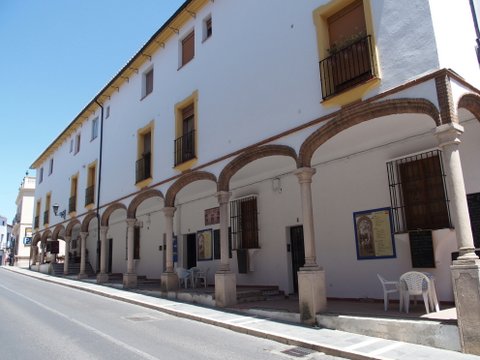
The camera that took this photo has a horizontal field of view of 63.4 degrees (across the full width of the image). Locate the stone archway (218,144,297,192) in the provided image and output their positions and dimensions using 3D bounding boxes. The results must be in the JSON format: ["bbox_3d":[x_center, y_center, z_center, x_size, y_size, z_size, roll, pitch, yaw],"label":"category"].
[{"bbox_3d":[0.476,-0.392,10.496,0.325,0.936,3.289,8,-16,-37],"label":"stone archway"}]

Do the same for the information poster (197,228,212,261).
[{"bbox_3d":[-1.458,2.747,16.286,0.057,1.278,1.122,7,-15,-37],"label":"information poster"}]

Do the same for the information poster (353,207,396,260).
[{"bbox_3d":[3.476,1.415,10.116,0.057,1.257,1.108,7,-15,-37],"label":"information poster"}]

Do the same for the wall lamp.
[{"bbox_3d":[-11.670,2.045,25.058,0.800,1.015,0.400,8,-16,-37],"label":"wall lamp"}]

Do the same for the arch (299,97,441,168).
[{"bbox_3d":[2.487,-1.009,7.968,0.325,0.910,3.237,8,-16,-37],"label":"arch"}]

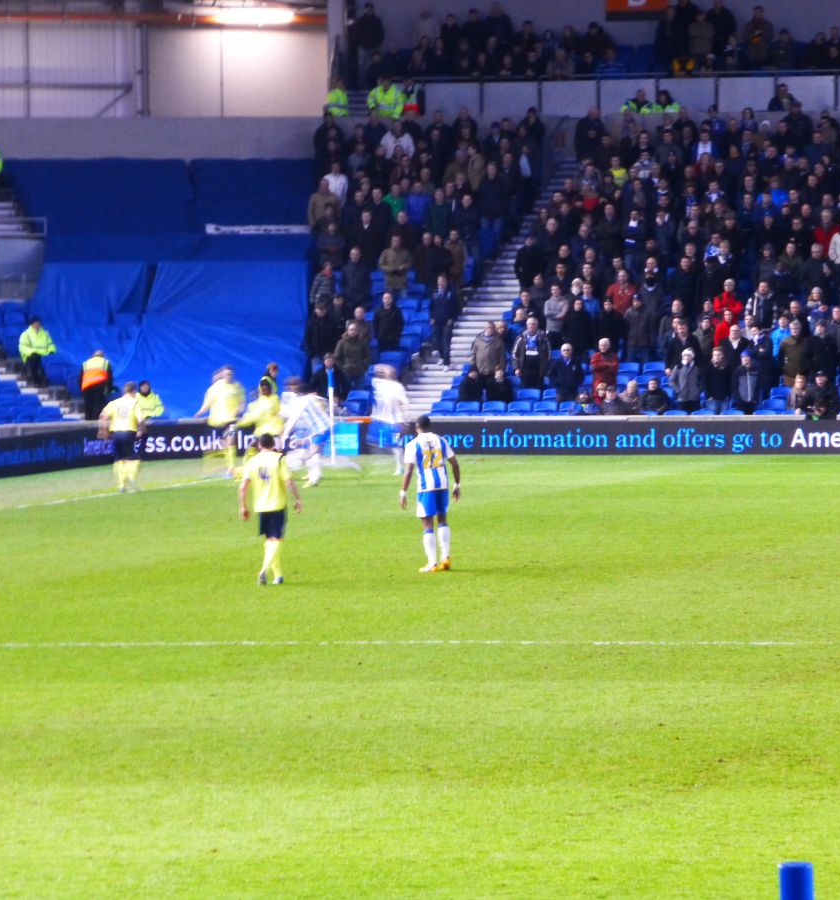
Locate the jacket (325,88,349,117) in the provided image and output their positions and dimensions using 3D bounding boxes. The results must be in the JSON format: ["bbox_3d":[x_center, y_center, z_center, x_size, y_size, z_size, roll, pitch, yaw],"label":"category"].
[{"bbox_3d":[-1.627,-6.695,156.512,0.500,0.740,0.320,-1,2,6],"label":"jacket"}]

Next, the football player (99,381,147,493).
[{"bbox_3d":[-4.532,-0.203,122.000,0.660,1.670,0.550,0,2,9],"label":"football player"}]

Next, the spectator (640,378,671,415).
[{"bbox_3d":[4.064,-0.626,140.151,0.520,1.240,0.750,0,2,14],"label":"spectator"}]

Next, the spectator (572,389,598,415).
[{"bbox_3d":[2.841,-0.544,138.300,0.450,1.080,0.600,0,2,12],"label":"spectator"}]

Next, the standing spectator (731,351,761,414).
[{"bbox_3d":[5.692,-0.848,139.779,0.530,1.760,0.350,0,2,9],"label":"standing spectator"}]

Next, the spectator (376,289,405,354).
[{"bbox_3d":[-0.547,-2.004,143.727,0.540,1.700,0.360,0,2,6],"label":"spectator"}]

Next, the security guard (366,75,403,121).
[{"bbox_3d":[-0.682,-6.444,156.529,0.660,1.770,0.420,-1,2,6],"label":"security guard"}]

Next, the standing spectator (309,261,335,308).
[{"bbox_3d":[-1.812,-2.824,147.300,0.520,1.270,0.700,-1,2,-3],"label":"standing spectator"}]

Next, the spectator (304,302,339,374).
[{"bbox_3d":[-1.756,-1.760,142.827,0.600,1.760,0.400,0,2,7],"label":"spectator"}]

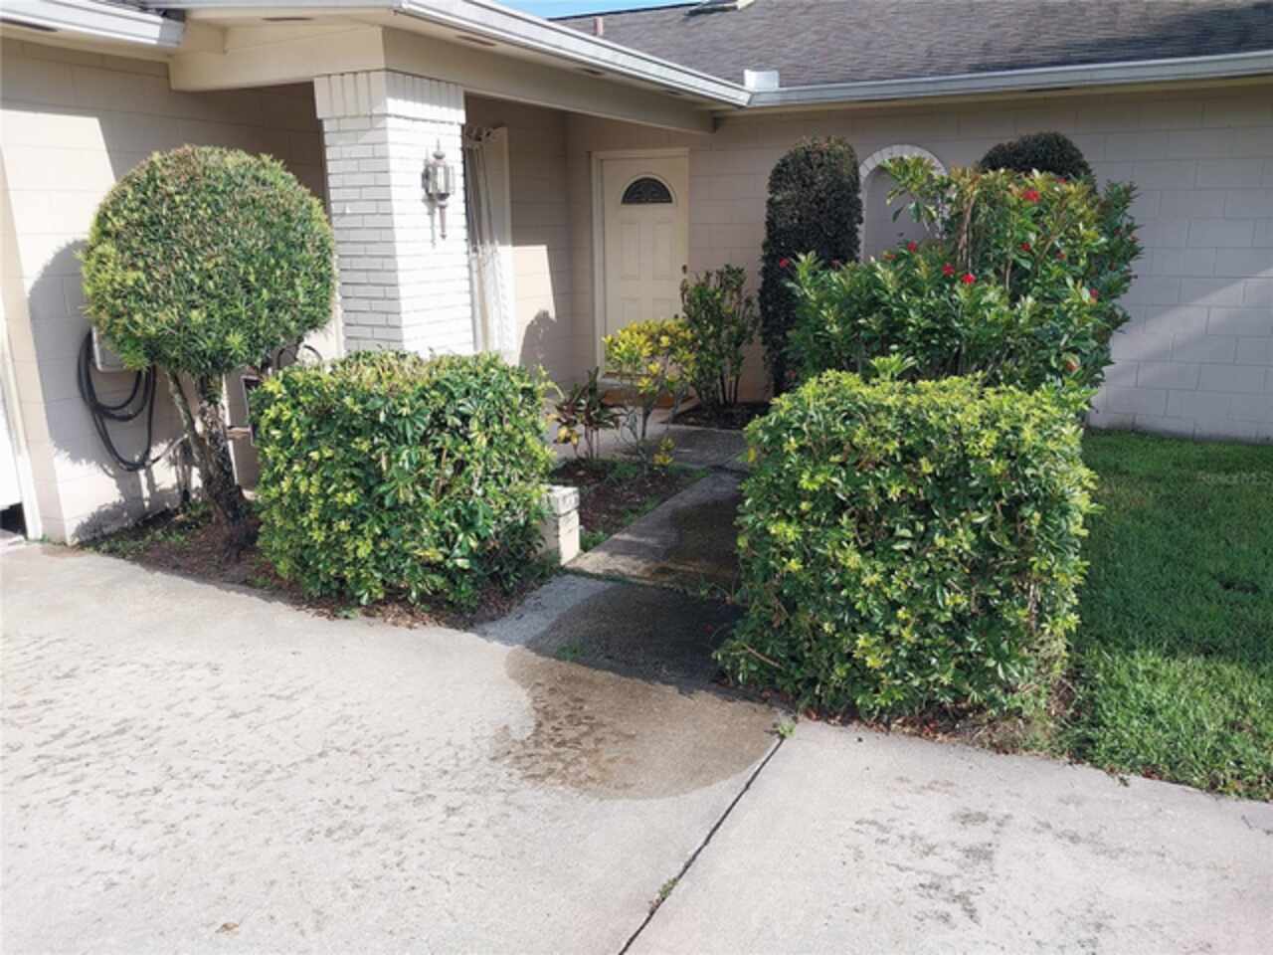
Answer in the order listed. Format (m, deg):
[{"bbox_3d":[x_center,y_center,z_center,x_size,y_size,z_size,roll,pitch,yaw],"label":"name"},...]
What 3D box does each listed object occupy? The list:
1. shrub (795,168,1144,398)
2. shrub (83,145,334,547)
[{"bbox_3d":[1.678,-0.663,4.945,1.530,1.850,1.350,7,17,26],"label":"shrub"},{"bbox_3d":[-2.013,-0.606,4.680,1.100,1.910,1.100,7,17,26],"label":"shrub"}]

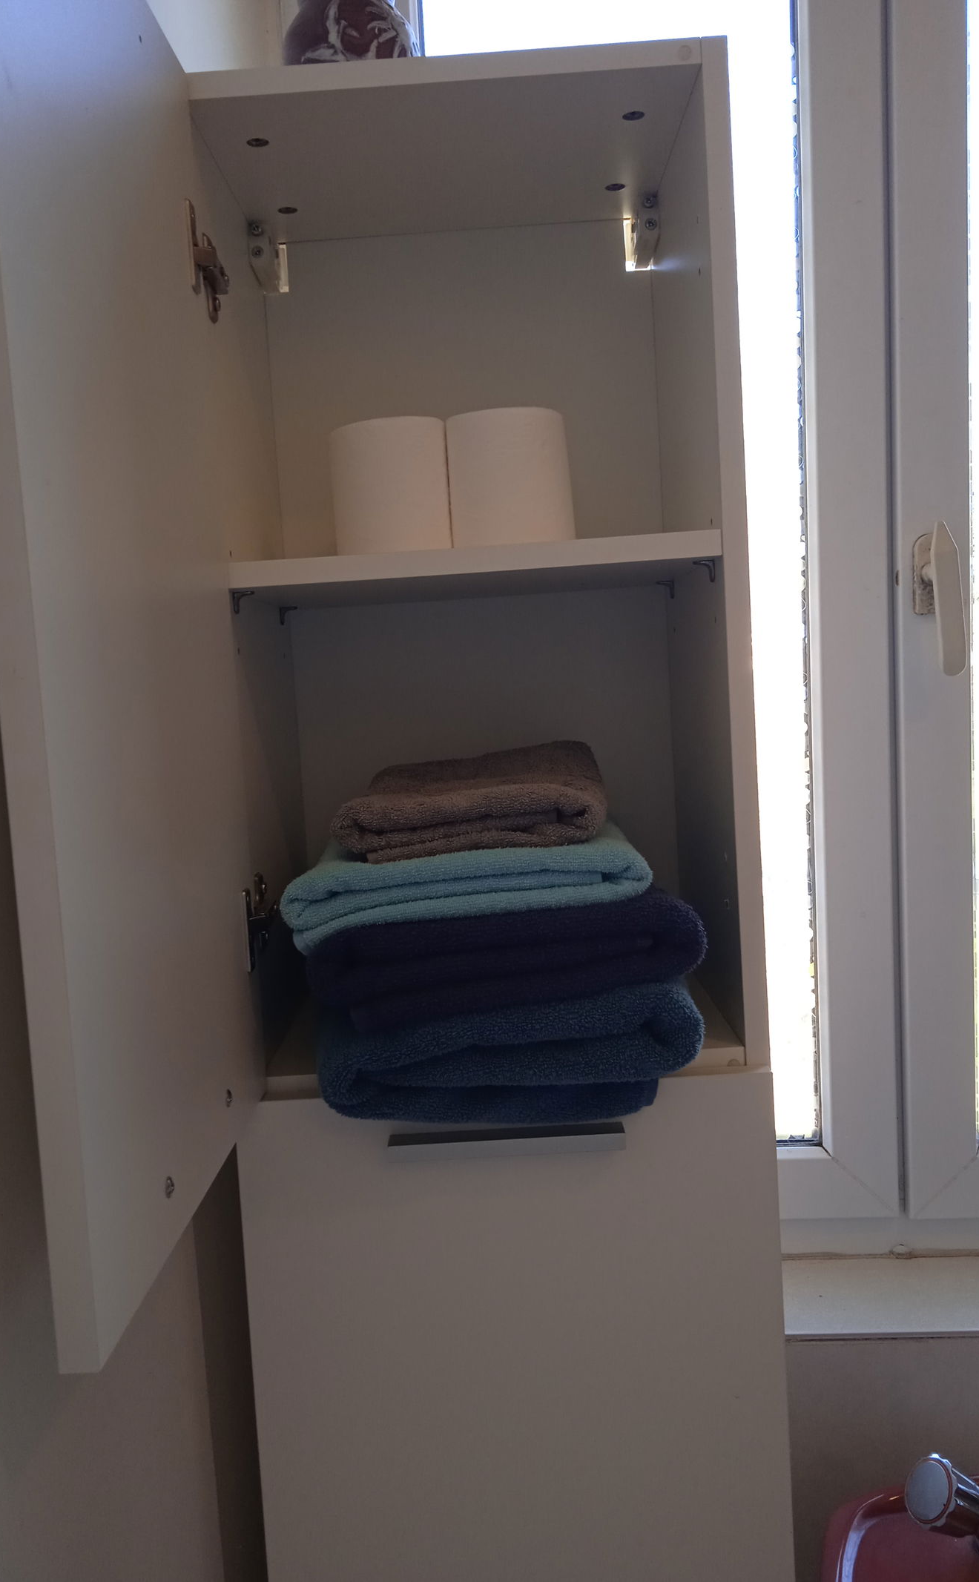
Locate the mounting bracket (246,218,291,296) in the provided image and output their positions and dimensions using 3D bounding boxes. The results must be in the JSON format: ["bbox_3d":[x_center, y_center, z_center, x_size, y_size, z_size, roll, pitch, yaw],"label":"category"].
[{"bbox_3d":[-0.176,-0.426,1.023,0.020,0.041,0.068,-4,6,1],"label":"mounting bracket"}]

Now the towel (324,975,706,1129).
[{"bbox_3d":[0.013,0.151,0.906,0.231,0.065,0.296,-4,6,1],"label":"towel"}]

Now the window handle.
[{"bbox_3d":[0.406,-0.172,1.151,0.032,0.140,0.052,-4,6,1],"label":"window handle"}]

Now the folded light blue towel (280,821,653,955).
[{"bbox_3d":[-0.014,0.044,0.891,0.221,0.048,0.286,-4,6,1],"label":"folded light blue towel"}]

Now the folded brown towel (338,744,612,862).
[{"bbox_3d":[-0.011,0.005,0.881,0.164,0.045,0.280,-4,6,1],"label":"folded brown towel"}]

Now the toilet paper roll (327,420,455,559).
[{"bbox_3d":[-0.070,-0.211,0.921,0.084,0.098,0.084,-4,6,0],"label":"toilet paper roll"}]

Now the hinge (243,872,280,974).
[{"bbox_3d":[-0.148,0.085,0.838,0.021,0.062,0.076,-4,6,1],"label":"hinge"}]

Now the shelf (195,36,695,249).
[{"bbox_3d":[-0.030,-0.453,0.917,0.318,0.015,0.277,-4,6,1],"label":"shelf"}]

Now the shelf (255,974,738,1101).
[{"bbox_3d":[0.010,0.173,0.979,0.318,0.016,0.277,-4,6,1],"label":"shelf"}]

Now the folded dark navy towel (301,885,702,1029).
[{"bbox_3d":[0.011,0.091,0.902,0.237,0.068,0.293,-4,6,1],"label":"folded dark navy towel"}]

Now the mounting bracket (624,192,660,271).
[{"bbox_3d":[0.121,-0.444,1.020,0.020,0.041,0.068,-4,6,1],"label":"mounting bracket"}]

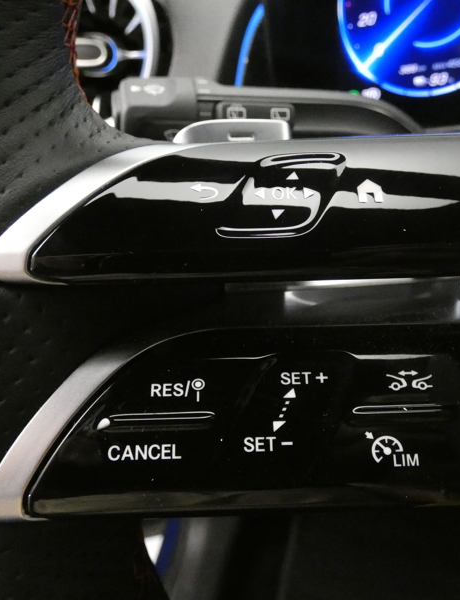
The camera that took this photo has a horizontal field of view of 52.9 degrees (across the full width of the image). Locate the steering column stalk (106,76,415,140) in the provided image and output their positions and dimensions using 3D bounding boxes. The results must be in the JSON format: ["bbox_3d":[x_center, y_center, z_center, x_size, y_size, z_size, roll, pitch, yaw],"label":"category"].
[{"bbox_3d":[0.011,-0.062,0.165,0.102,0.026,0.027,1,-7,3],"label":"steering column stalk"}]

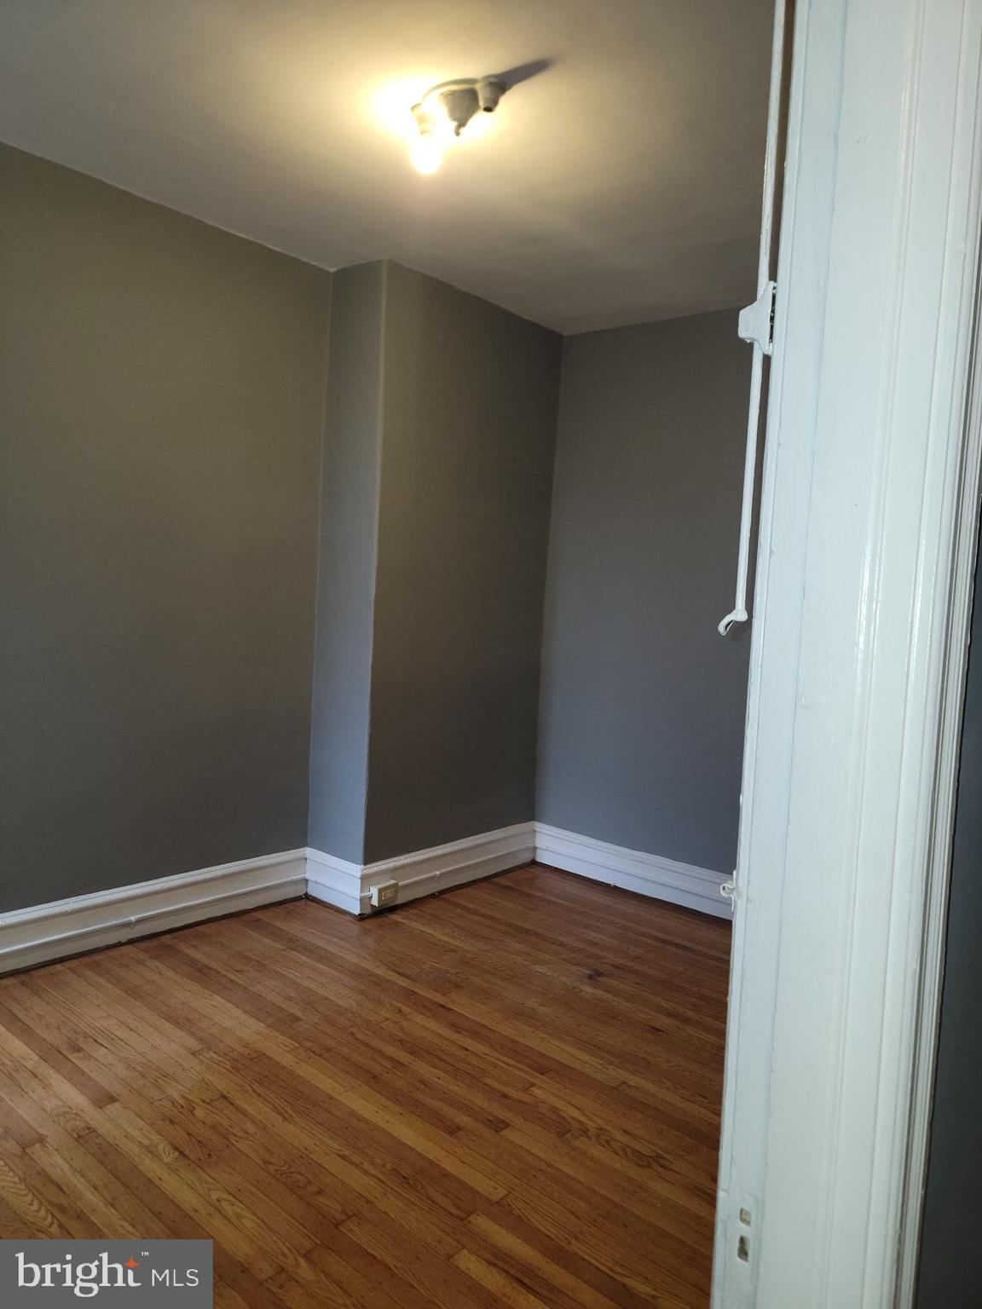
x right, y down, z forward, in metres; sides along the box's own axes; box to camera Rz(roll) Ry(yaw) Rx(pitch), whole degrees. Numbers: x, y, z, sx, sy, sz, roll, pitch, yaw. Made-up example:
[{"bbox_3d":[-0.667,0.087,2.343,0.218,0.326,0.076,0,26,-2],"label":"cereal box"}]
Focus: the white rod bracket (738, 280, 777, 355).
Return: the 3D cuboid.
[{"bbox_3d":[0.238,-0.292,0.803,0.031,0.063,0.022,6,4,41],"label":"white rod bracket"}]

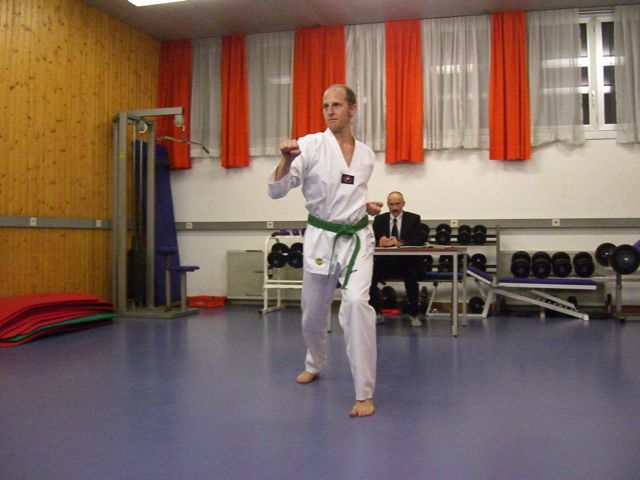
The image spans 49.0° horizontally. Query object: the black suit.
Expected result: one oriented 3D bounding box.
[{"bbox_3d":[0.770,0.220,7.030,0.550,1.040,0.600,0,0,12],"label":"black suit"}]

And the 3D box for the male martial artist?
[{"bbox_3d":[0.013,0.004,3.836,0.648,1.690,0.940,0,0,-14],"label":"male martial artist"}]

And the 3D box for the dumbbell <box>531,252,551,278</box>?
[{"bbox_3d":[2.390,0.265,7.580,0.205,0.205,0.350,0,13,15],"label":"dumbbell"}]

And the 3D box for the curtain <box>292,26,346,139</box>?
[{"bbox_3d":[0.003,-1.680,8.261,0.653,1.608,0.130,0,0,13],"label":"curtain"}]

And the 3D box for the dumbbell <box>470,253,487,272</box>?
[{"bbox_3d":[1.723,0.250,7.600,0.155,0.155,0.300,0,15,14],"label":"dumbbell"}]

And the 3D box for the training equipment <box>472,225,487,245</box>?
[{"bbox_3d":[1.731,-0.053,7.600,0.145,0.145,0.300,0,15,14],"label":"training equipment"}]

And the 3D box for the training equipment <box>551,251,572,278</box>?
[{"bbox_3d":[2.585,0.267,7.520,0.205,0.205,0.350,0,13,15],"label":"training equipment"}]

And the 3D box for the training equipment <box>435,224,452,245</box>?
[{"bbox_3d":[1.392,-0.062,7.920,0.165,0.180,0.280,0,15,15],"label":"training equipment"}]

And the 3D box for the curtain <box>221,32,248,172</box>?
[{"bbox_3d":[-1.061,-1.725,8.720,0.340,1.670,0.120,0,0,15],"label":"curtain"}]

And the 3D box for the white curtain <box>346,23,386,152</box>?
[{"bbox_3d":[0.545,-1.810,8.330,0.480,1.550,0.110,0,0,15],"label":"white curtain"}]

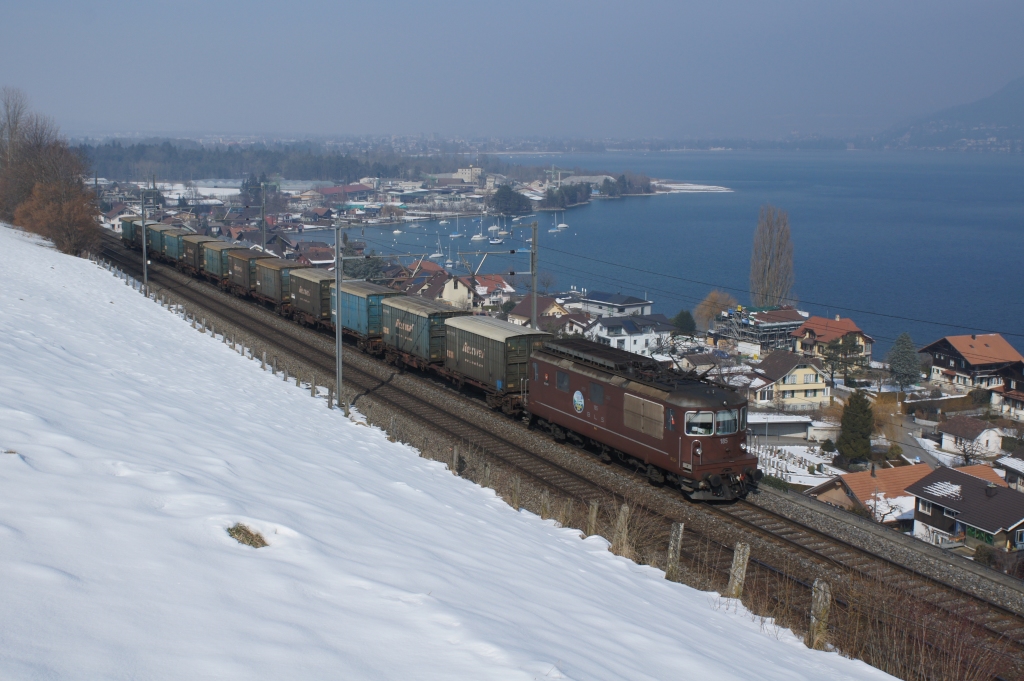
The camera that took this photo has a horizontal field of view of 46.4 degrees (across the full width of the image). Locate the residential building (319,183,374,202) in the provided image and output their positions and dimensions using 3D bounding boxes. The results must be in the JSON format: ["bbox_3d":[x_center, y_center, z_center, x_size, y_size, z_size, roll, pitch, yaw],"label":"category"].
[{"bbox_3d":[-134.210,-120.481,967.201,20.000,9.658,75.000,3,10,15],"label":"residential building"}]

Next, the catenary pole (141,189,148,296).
[{"bbox_3d":[-33.705,-8.969,109.687,0.320,9.653,0.320,-5,11,-27],"label":"catenary pole"}]

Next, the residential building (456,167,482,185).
[{"bbox_3d":[-41.719,-165.779,1200.000,16.000,18.500,14.000,7,12,34],"label":"residential building"}]

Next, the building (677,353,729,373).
[{"bbox_3d":[39.384,4.657,245.500,7.800,3.700,6.500,-5,11,-27],"label":"building"}]

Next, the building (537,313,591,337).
[{"bbox_3d":[12.015,-2.549,284.000,13.000,7.800,10.500,-3,10,-19],"label":"building"}]

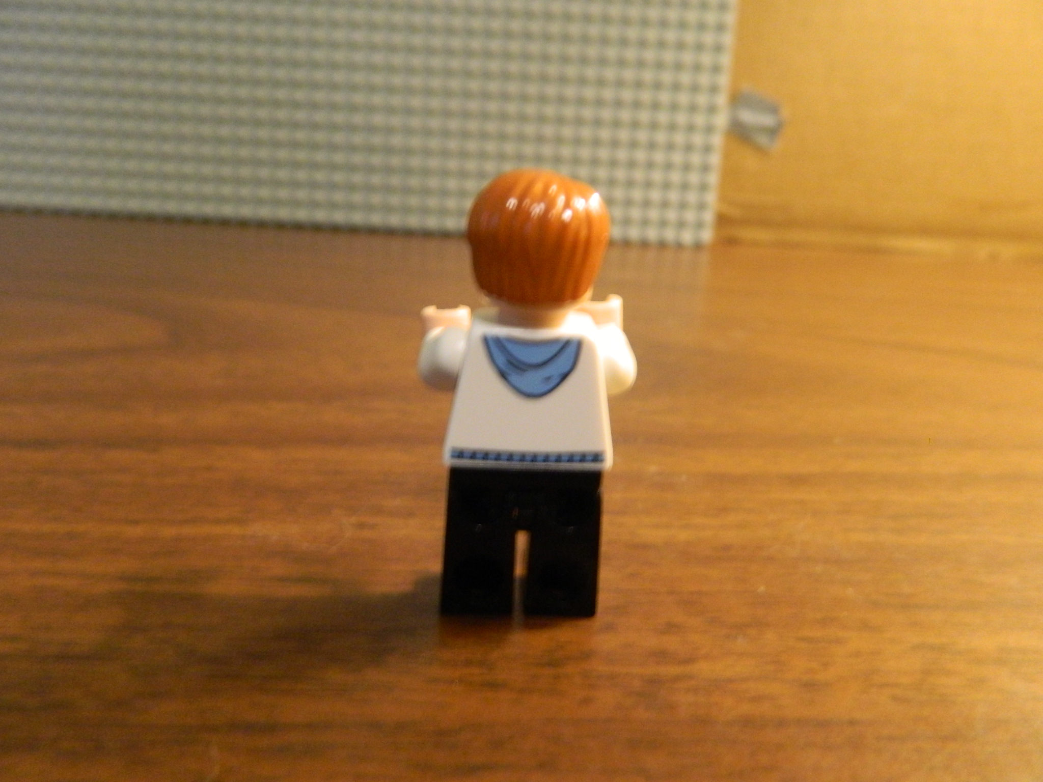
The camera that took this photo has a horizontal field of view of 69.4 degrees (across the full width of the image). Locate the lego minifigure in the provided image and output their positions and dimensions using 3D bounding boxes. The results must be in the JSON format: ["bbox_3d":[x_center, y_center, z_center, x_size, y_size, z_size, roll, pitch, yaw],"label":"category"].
[{"bbox_3d":[0.001,0.000,0.076,0.022,0.042,0.018,2,19,-4],"label":"lego minifigure"}]

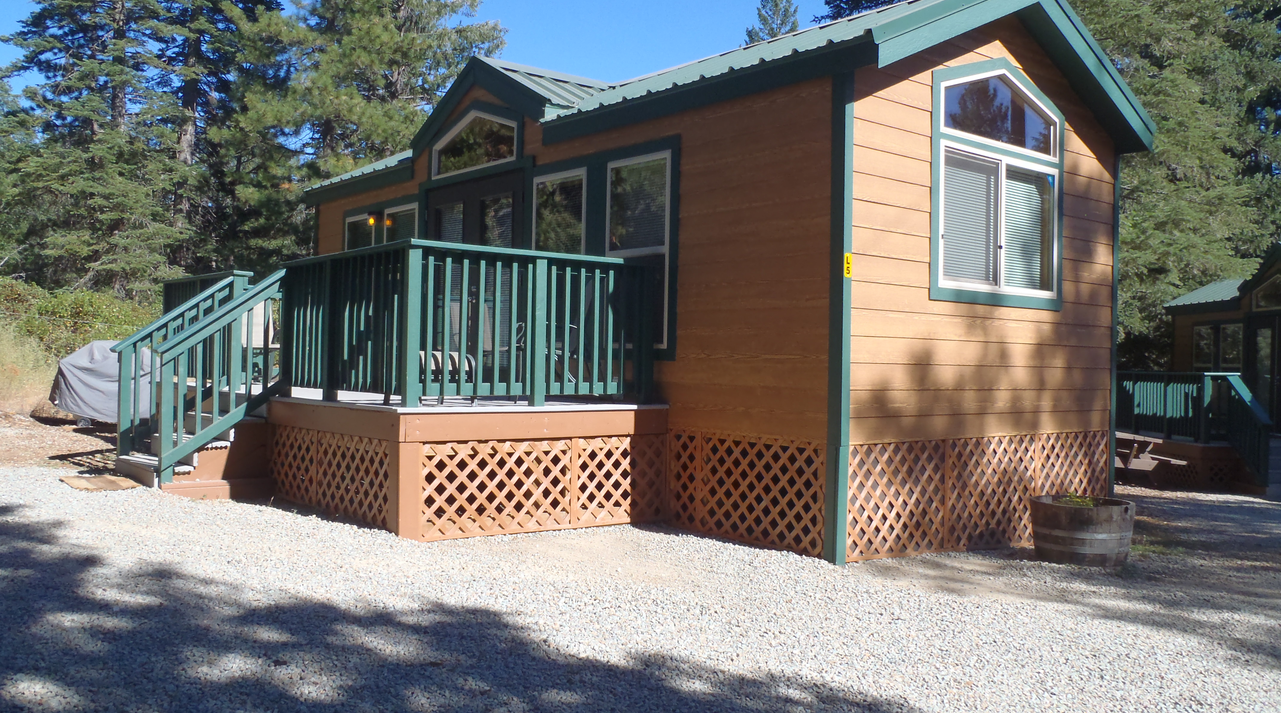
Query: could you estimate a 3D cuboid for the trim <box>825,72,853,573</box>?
[{"bbox_3d":[1.275,-0.244,6.666,0.092,3.161,0.172,1,0,-41],"label":"trim"}]

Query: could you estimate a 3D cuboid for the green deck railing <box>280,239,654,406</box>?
[{"bbox_3d":[-1.296,-0.190,7.833,2.112,1.036,2.053,1,0,-41],"label":"green deck railing"}]

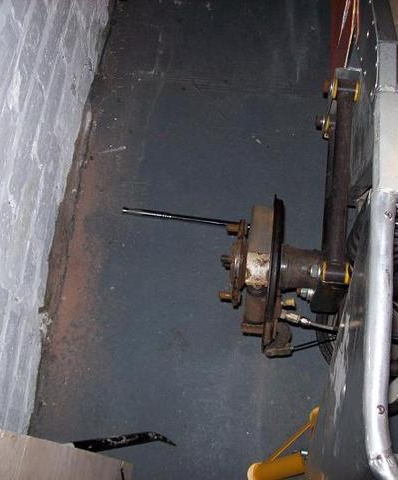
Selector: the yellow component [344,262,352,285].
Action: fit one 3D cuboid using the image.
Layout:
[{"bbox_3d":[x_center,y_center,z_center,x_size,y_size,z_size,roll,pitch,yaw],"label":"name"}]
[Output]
[{"bbox_3d":[0.220,0.050,0.985,0.008,0.032,0.032,7,70,4],"label":"yellow component"}]

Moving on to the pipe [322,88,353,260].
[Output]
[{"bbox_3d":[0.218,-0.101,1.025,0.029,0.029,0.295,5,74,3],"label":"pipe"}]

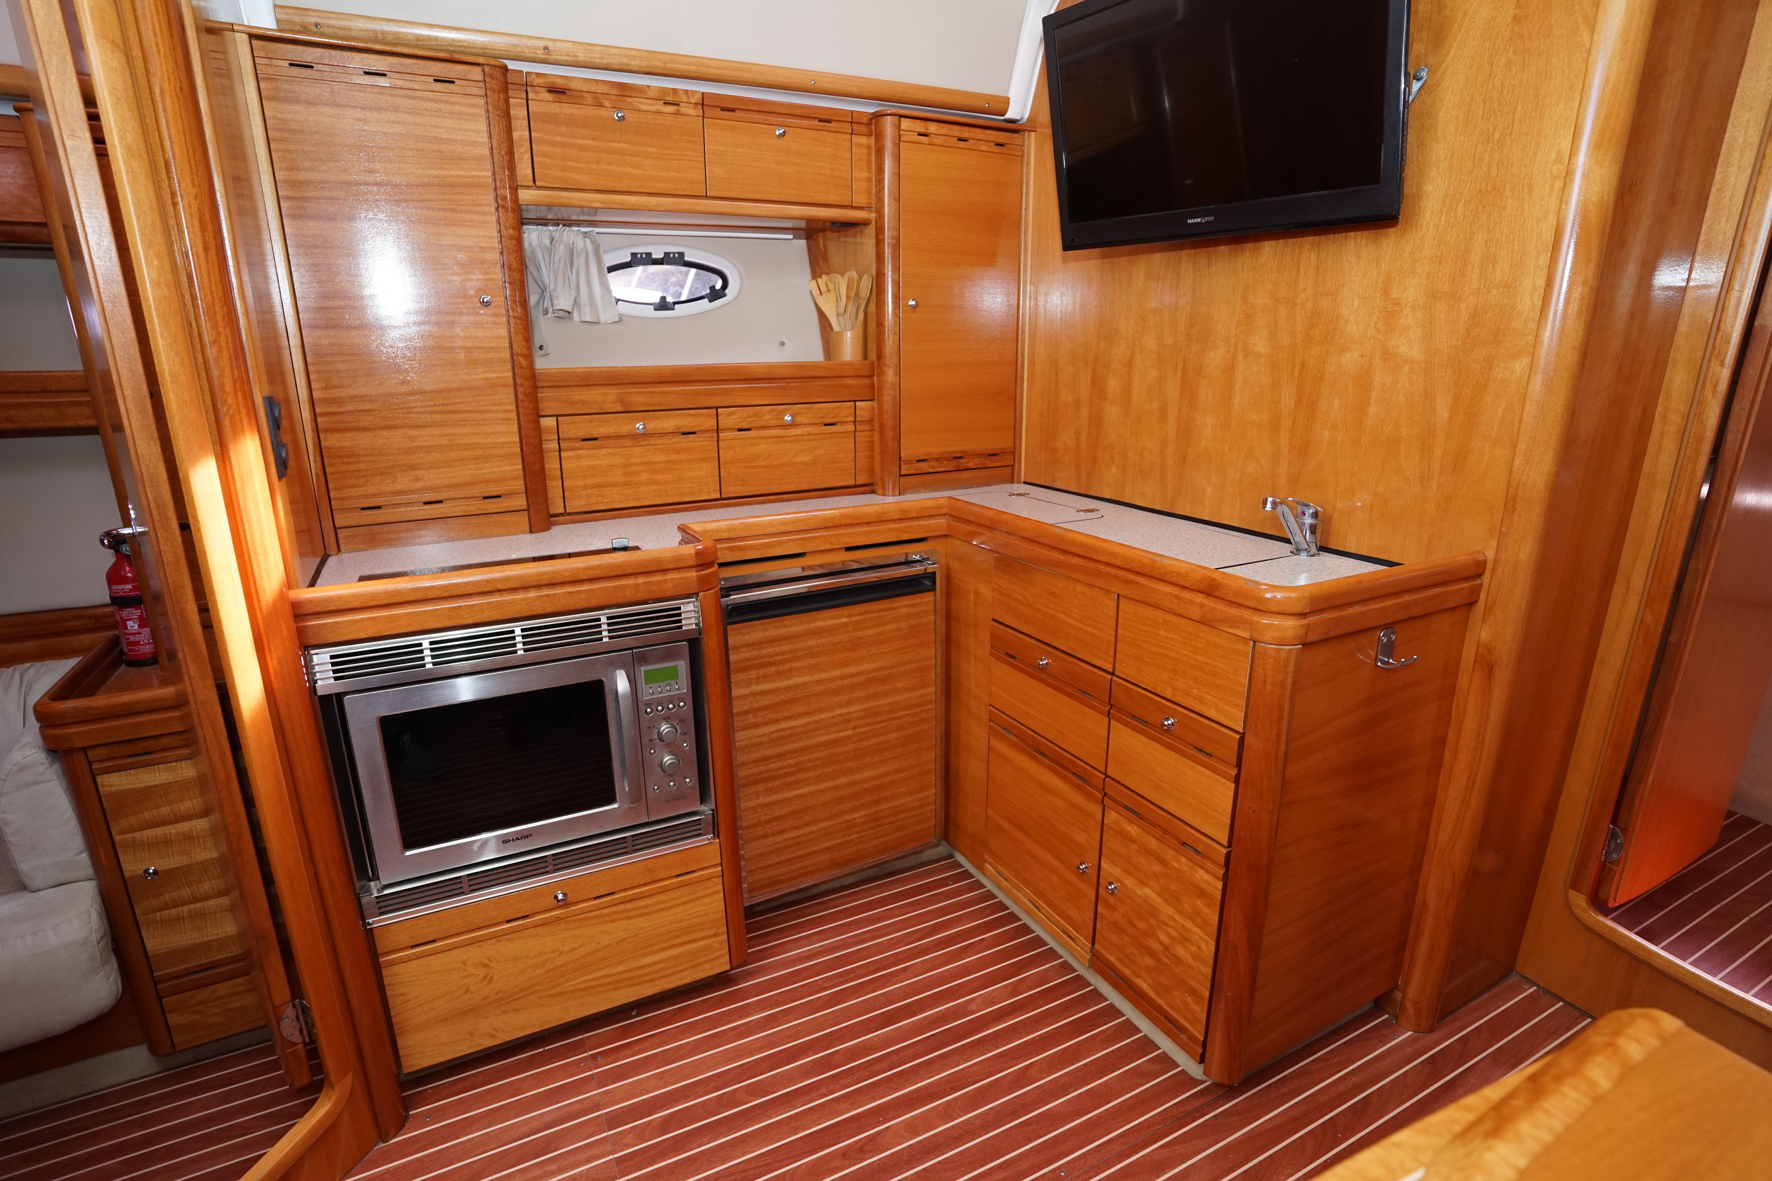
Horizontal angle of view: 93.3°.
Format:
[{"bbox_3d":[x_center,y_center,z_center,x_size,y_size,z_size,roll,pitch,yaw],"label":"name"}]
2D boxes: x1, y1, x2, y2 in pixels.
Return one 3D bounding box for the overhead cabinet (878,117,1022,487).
[{"bbox_3d":[0.105,-0.723,2.233,0.406,0.858,0.340,-8,17,-24],"label":"overhead cabinet"}]

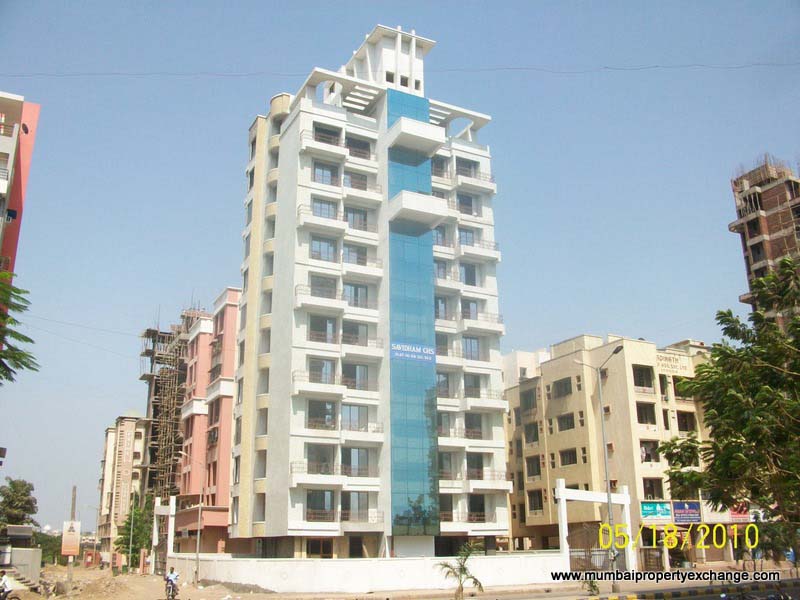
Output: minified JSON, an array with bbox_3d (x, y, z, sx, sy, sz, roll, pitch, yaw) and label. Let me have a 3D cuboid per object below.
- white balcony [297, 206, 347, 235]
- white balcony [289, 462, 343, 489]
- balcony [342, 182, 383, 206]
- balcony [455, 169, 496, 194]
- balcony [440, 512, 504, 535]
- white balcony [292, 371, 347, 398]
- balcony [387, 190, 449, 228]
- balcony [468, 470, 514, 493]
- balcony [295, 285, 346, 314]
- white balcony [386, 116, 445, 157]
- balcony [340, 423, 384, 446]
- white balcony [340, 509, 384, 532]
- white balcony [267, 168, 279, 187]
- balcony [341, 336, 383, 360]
[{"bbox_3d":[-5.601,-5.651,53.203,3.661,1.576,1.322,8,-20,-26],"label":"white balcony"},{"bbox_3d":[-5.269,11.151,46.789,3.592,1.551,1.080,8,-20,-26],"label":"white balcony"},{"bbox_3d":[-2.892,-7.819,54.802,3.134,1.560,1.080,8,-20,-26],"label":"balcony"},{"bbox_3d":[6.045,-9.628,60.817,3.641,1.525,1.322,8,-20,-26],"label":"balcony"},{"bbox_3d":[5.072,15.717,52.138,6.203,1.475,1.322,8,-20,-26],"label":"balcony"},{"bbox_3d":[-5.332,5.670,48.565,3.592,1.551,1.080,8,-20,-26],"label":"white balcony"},{"bbox_3d":[1.361,-6.520,54.051,3.834,1.373,2.227,8,-20,-26],"label":"balcony"},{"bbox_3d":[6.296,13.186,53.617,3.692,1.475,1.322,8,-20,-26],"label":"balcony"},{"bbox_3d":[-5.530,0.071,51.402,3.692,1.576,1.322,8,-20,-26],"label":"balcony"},{"bbox_3d":[1.259,-12.187,55.287,3.590,1.383,2.337,8,-20,-26],"label":"white balcony"},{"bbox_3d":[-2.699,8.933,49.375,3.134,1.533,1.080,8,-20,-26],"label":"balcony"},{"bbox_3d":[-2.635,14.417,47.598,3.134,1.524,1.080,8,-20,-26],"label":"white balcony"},{"bbox_3d":[-10.071,-9.977,59.621,1.169,1.169,2.136,8,-20,-26],"label":"white balcony"},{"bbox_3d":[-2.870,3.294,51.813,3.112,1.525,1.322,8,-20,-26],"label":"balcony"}]

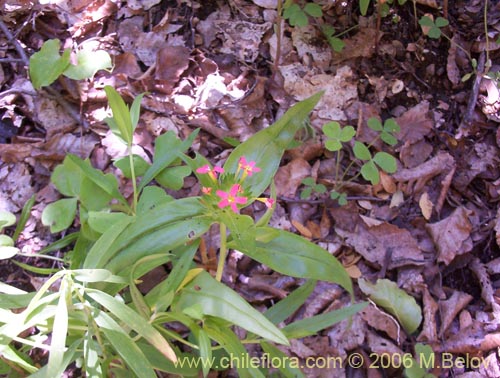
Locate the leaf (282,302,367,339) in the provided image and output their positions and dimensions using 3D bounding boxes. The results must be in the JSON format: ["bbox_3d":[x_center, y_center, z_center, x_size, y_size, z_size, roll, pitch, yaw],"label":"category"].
[{"bbox_3d":[0.045,0.084,0.356,0.073,0.007,0.014,-15,56,-23],"label":"leaf"}]

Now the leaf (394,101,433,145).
[{"bbox_3d":[0.141,-0.058,0.481,0.036,0.010,0.048,39,64,24],"label":"leaf"}]

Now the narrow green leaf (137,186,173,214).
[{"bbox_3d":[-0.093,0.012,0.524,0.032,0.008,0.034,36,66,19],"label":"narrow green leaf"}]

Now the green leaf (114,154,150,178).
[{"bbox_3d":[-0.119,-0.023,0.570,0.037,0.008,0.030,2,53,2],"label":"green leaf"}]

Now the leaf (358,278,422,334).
[{"bbox_3d":[0.093,0.079,0.383,0.048,0.012,0.025,41,64,20],"label":"leaf"}]

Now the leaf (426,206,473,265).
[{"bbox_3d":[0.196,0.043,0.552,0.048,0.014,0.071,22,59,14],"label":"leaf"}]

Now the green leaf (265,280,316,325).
[{"bbox_3d":[0.026,0.073,0.365,0.059,0.006,0.014,-30,59,-36],"label":"green leaf"}]

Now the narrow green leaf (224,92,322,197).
[{"bbox_3d":[0.020,-0.029,0.351,0.030,0.016,0.100,29,63,19],"label":"narrow green leaf"}]

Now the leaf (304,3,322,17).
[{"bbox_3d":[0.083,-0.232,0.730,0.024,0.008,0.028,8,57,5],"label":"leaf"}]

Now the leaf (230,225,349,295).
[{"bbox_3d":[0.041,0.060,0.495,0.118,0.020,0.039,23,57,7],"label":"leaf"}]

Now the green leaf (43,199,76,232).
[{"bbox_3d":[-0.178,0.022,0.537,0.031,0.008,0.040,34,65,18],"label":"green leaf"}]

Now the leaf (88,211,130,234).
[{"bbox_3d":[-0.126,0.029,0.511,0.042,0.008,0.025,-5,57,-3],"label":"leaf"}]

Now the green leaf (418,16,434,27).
[{"bbox_3d":[0.163,-0.152,0.520,0.016,0.003,0.014,28,59,18],"label":"green leaf"}]

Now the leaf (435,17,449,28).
[{"bbox_3d":[0.177,-0.152,0.520,0.017,0.003,0.013,-26,59,-17],"label":"leaf"}]

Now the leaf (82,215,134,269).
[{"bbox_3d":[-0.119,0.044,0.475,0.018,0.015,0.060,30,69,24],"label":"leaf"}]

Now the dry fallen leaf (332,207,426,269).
[{"bbox_3d":[0.094,0.041,0.411,0.069,0.012,0.042,20,57,13],"label":"dry fallen leaf"}]

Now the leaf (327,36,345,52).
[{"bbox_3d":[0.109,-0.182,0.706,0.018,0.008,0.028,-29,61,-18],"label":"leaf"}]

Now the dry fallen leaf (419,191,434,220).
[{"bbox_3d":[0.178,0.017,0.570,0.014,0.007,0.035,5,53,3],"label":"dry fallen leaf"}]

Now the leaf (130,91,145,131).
[{"bbox_3d":[-0.072,-0.050,0.373,0.009,0.030,0.006,31,21,20],"label":"leaf"}]

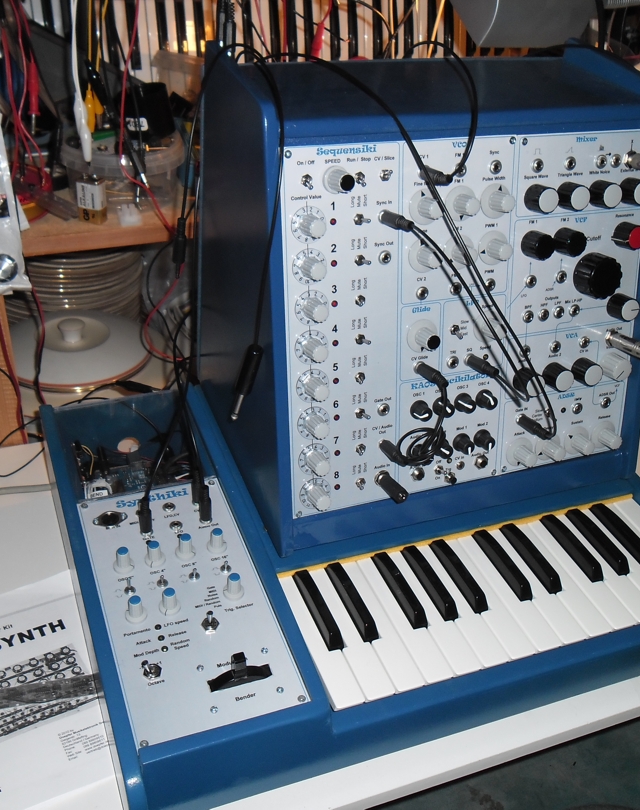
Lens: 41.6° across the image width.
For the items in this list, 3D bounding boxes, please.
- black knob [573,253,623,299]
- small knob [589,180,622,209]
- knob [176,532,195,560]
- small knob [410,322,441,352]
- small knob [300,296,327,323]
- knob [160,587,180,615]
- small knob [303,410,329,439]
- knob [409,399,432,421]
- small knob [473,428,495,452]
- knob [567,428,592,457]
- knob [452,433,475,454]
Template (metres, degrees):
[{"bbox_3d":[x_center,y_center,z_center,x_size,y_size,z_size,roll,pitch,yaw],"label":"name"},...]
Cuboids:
[{"bbox_3d":[0.227,-0.104,0.685,0.035,0.035,0.018,-9,23,-20],"label":"black knob"},{"bbox_3d":[0.233,-0.170,0.684,0.021,0.021,0.017,-9,22,-19],"label":"small knob"},{"bbox_3d":[-0.106,0.111,0.665,0.016,0.017,0.016,5,36,-3],"label":"knob"},{"bbox_3d":[0.083,-0.050,0.642,0.026,0.026,0.018,-9,23,-20],"label":"small knob"},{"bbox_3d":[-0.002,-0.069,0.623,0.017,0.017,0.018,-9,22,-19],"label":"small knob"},{"bbox_3d":[-0.107,0.139,0.601,0.015,0.017,0.015,-9,38,-20],"label":"knob"},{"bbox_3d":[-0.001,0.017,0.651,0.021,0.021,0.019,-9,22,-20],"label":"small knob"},{"bbox_3d":[0.084,0.006,0.688,0.017,0.017,0.012,-9,22,-20],"label":"knob"},{"bbox_3d":[0.139,0.031,0.698,0.017,0.017,0.011,-9,23,-20],"label":"small knob"},{"bbox_3d":[0.238,0.035,0.761,0.026,0.026,0.017,-9,22,-20],"label":"knob"},{"bbox_3d":[0.124,0.034,0.715,0.018,0.018,0.012,-9,22,-20],"label":"knob"}]

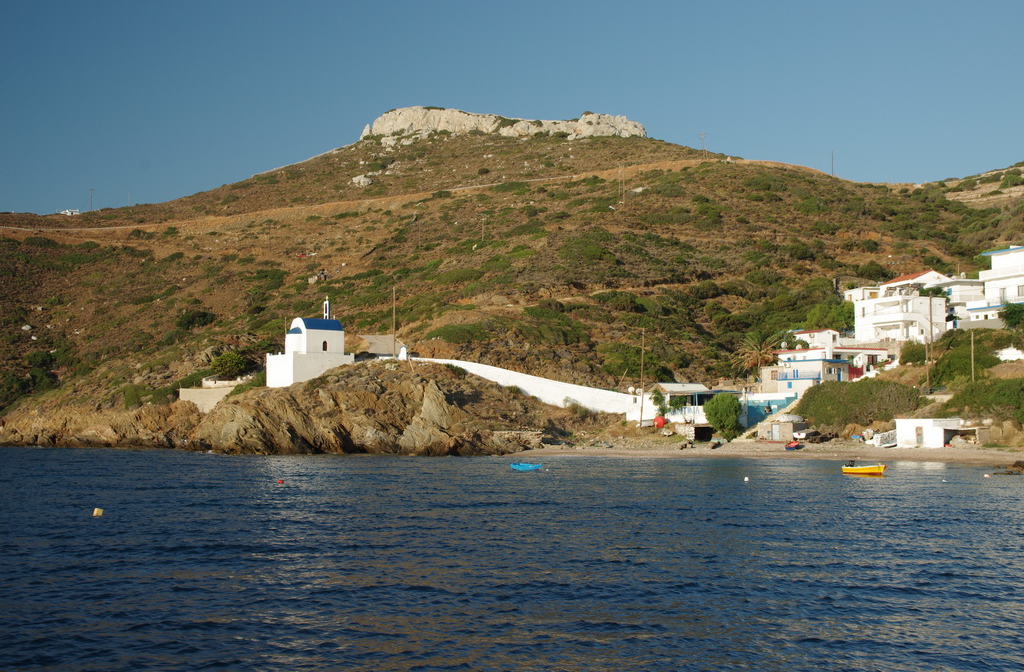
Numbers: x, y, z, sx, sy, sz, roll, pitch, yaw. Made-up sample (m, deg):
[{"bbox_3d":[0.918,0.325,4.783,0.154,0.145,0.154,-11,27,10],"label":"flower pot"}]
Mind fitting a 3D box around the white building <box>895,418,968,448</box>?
[{"bbox_3d":[47.020,10.850,146.000,5.800,3.150,6.000,3,-4,-44],"label":"white building"}]

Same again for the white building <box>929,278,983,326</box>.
[{"bbox_3d":[66.310,-5.030,193.330,6.500,6.700,6.300,0,-4,-10],"label":"white building"}]

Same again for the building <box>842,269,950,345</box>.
[{"bbox_3d":[53.650,-3.800,182.230,8.980,8.960,11.220,1,-4,-22],"label":"building"}]

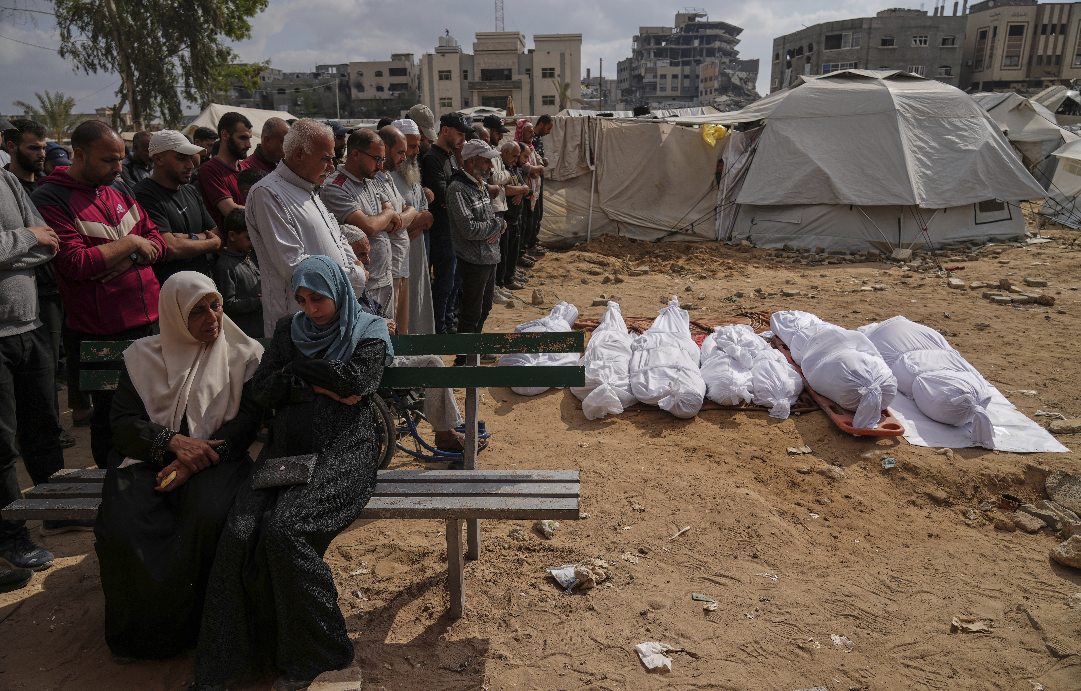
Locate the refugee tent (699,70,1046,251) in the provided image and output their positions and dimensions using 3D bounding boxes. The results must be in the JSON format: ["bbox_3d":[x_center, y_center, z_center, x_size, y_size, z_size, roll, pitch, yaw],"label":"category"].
[{"bbox_3d":[5.600,-3.238,12.288,5.000,2.550,4.600,7,18,21],"label":"refugee tent"}]

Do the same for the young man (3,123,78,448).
[{"bbox_3d":[-2.573,-0.266,3.750,0.380,1.730,0.500,2,17,10],"label":"young man"}]

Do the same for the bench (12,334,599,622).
[{"bbox_3d":[-0.842,0.473,2.735,2.031,0.911,0.558,0,16,1],"label":"bench"}]

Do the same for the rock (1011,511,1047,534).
[{"bbox_3d":[2.144,0.775,3.177,0.145,0.065,0.090,8,19,26],"label":"rock"}]

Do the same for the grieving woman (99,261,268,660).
[{"bbox_3d":[-1.208,0.382,2.470,0.560,1.210,0.670,-5,18,-14],"label":"grieving woman"}]

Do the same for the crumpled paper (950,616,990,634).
[{"bbox_3d":[1.487,0.968,2.491,0.125,0.032,0.080,-1,16,0],"label":"crumpled paper"}]

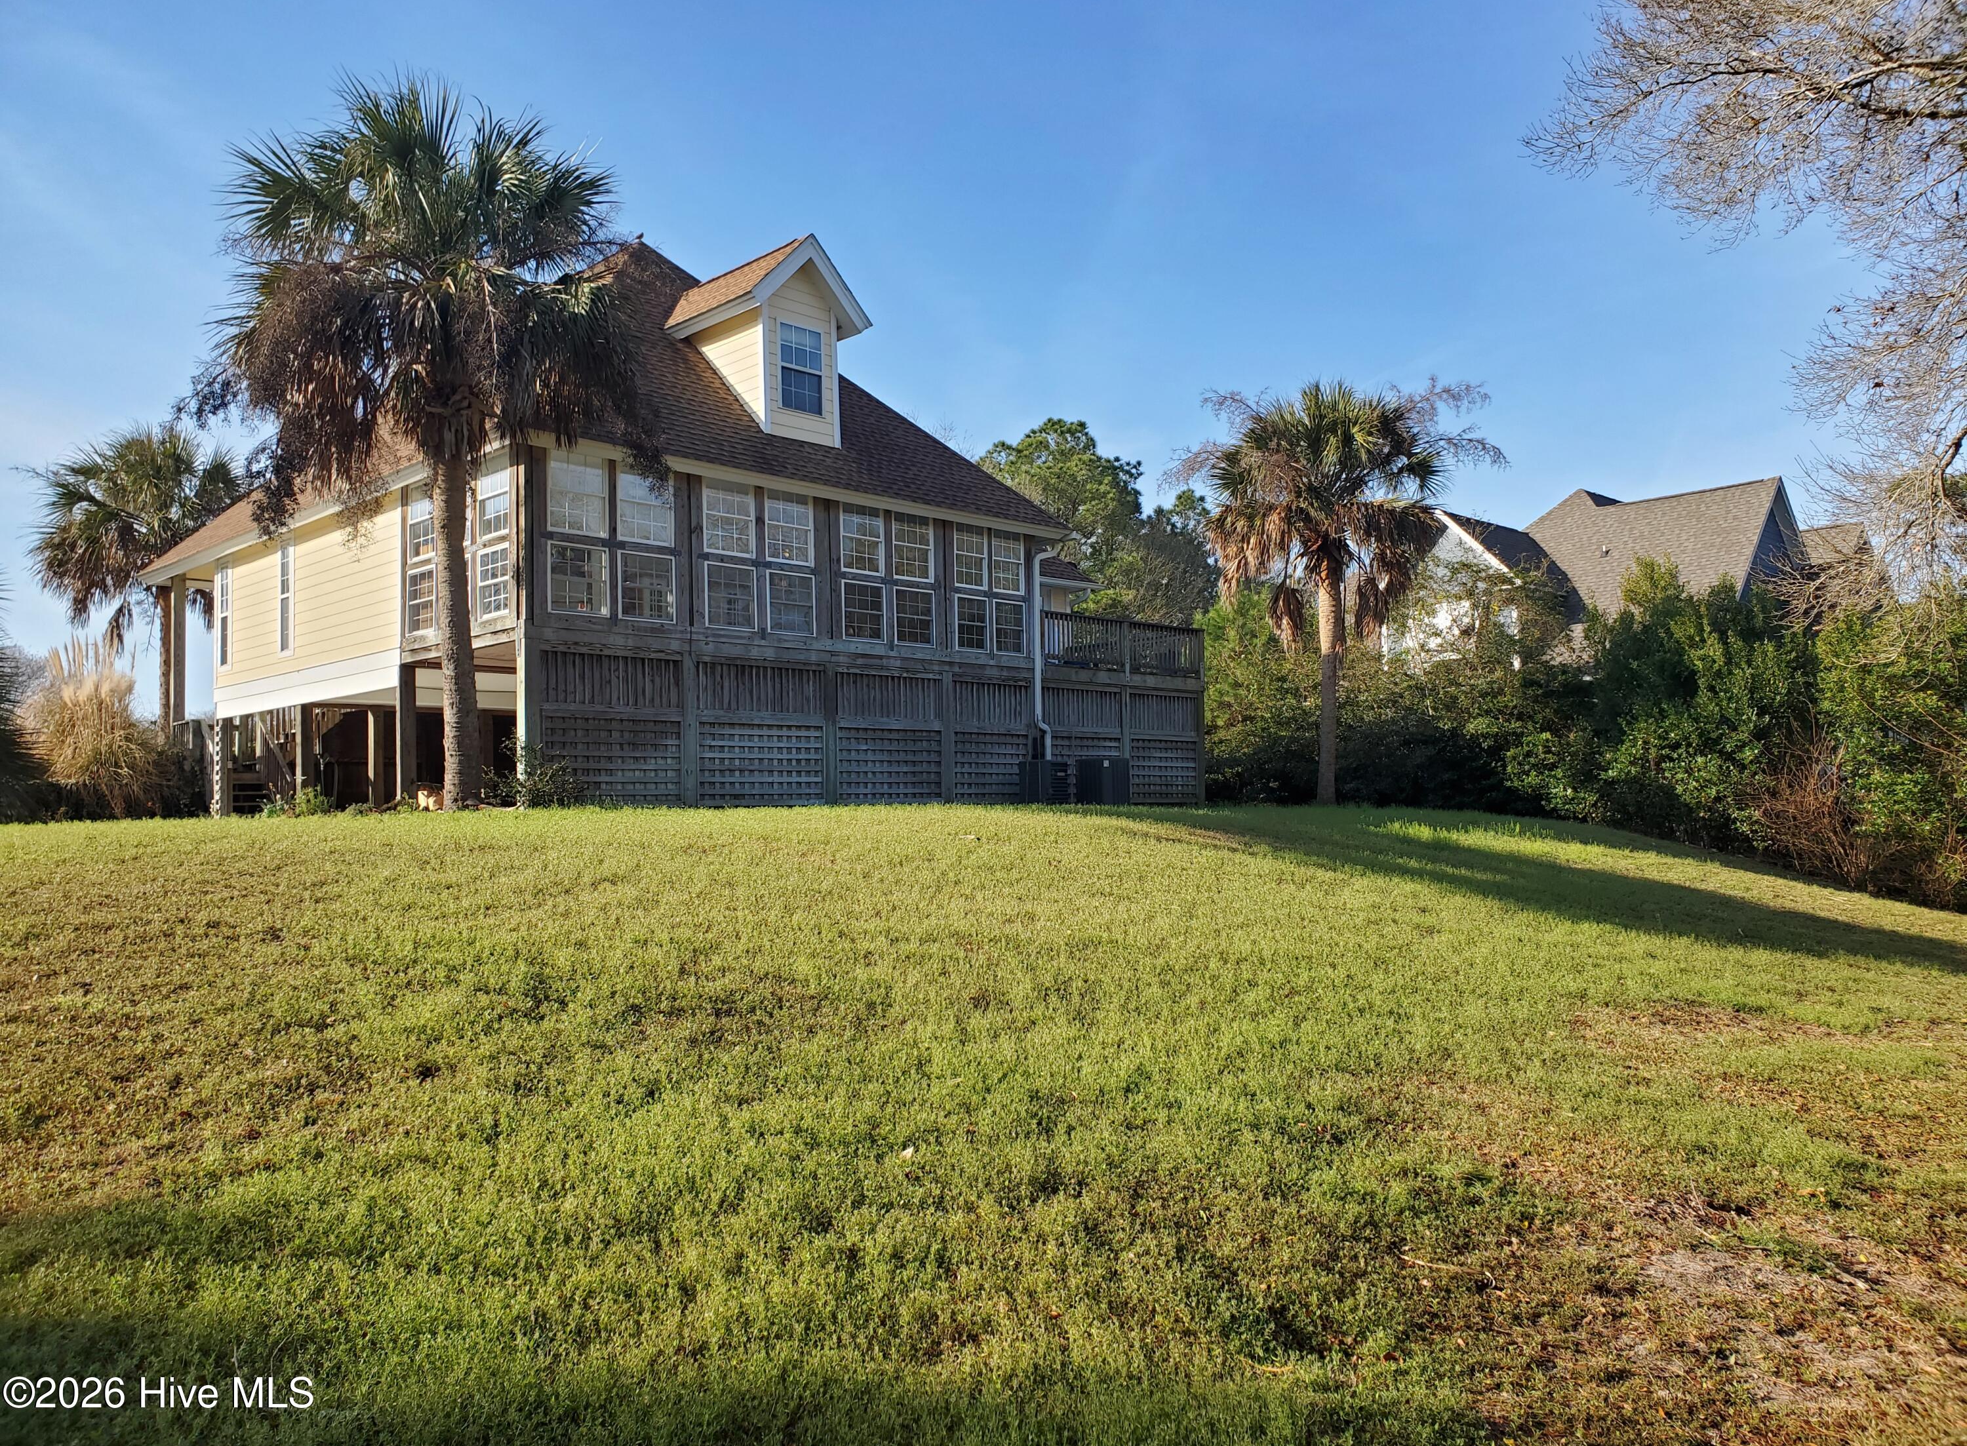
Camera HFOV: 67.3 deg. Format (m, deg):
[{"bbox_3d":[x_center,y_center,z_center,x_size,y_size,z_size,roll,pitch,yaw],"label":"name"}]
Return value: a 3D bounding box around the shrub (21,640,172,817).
[{"bbox_3d":[-16.219,0.140,27.000,2.700,3.170,2.700,-1,-4,0],"label":"shrub"}]

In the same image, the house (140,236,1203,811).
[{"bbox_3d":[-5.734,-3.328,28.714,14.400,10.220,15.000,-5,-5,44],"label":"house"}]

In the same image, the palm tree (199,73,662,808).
[{"bbox_3d":[-6.170,-3.106,16.500,4.800,8.170,4.800,-1,-4,0],"label":"palm tree"}]

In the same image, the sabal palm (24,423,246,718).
[{"bbox_3d":[-17.751,-2.177,31.000,4.400,8.110,4.400,-1,-4,0],"label":"sabal palm"}]

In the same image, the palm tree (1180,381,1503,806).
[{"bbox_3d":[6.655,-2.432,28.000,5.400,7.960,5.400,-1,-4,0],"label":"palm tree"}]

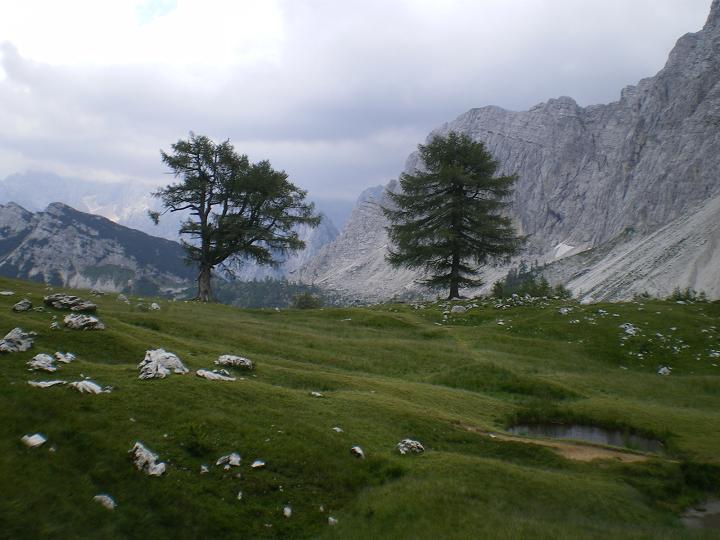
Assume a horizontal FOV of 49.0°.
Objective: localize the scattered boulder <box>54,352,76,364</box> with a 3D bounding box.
[{"bbox_3d":[-6.260,1.881,16.800,0.438,0.230,0.320,0,0,-20],"label":"scattered boulder"}]

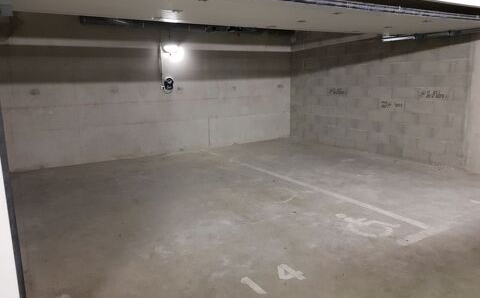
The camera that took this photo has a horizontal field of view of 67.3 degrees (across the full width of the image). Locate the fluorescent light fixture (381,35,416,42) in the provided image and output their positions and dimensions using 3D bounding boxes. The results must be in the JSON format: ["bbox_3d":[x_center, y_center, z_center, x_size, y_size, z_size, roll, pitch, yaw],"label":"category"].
[{"bbox_3d":[2.621,-1.827,5.962,0.100,0.070,0.620,-8,12,-31],"label":"fluorescent light fixture"}]

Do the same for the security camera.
[{"bbox_3d":[-1.360,-1.208,6.858,0.190,0.280,0.120,-8,12,-31],"label":"security camera"}]

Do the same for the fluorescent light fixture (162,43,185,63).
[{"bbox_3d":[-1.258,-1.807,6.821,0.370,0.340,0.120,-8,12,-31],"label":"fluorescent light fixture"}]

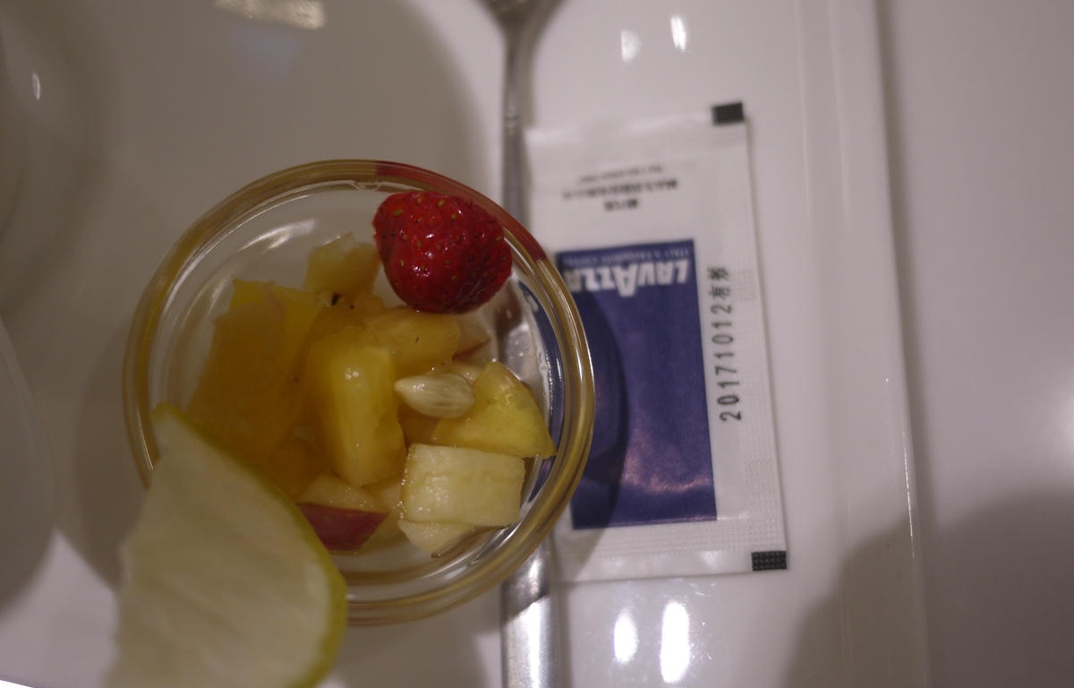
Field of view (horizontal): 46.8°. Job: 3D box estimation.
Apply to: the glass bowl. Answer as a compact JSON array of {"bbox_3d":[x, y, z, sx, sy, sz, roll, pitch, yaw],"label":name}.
[{"bbox_3d":[-0.029,0.011,0.226,0.077,0.050,0.077,0,83,-1],"label":"glass bowl"}]

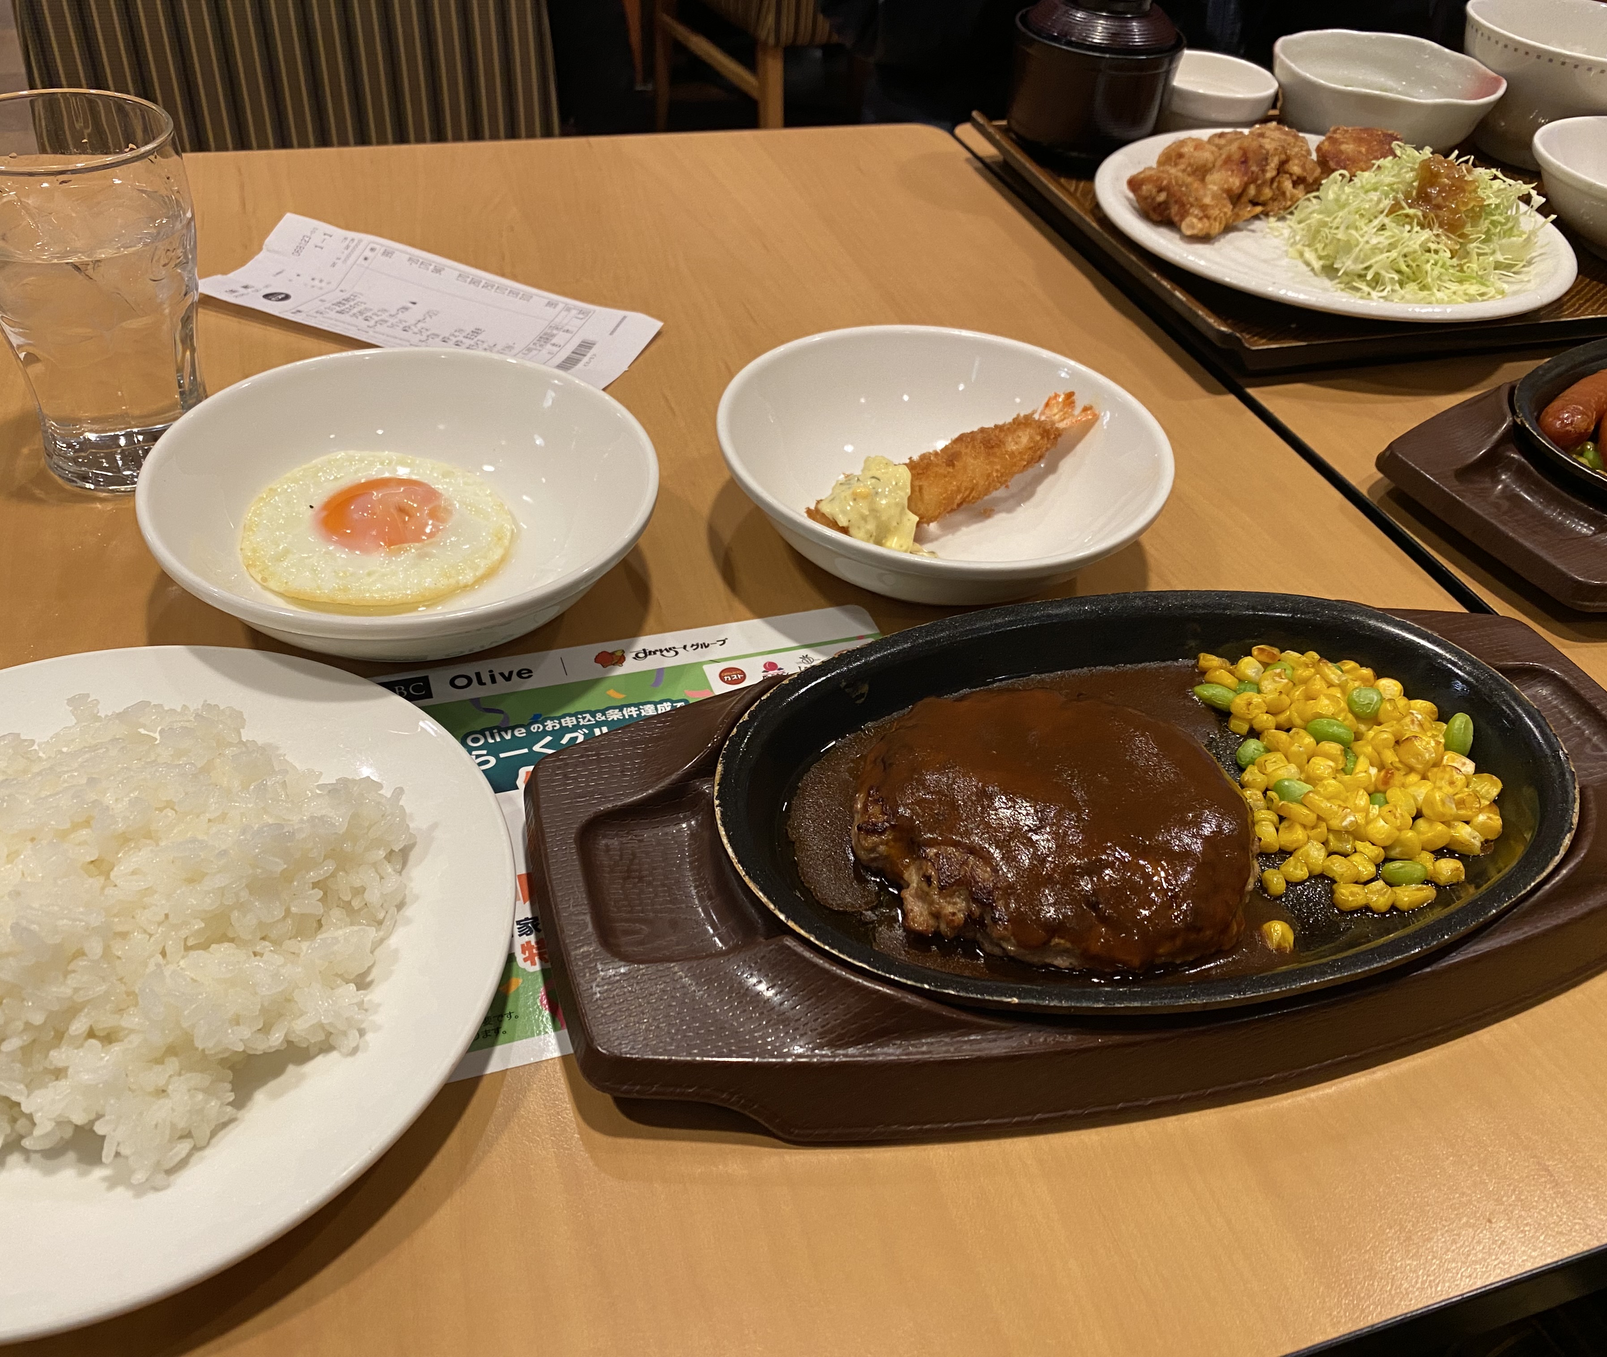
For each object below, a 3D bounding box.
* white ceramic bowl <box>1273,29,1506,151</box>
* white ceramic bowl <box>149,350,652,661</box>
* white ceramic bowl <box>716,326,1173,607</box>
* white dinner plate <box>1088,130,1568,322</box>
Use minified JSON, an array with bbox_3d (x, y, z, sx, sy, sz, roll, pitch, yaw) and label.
[{"bbox_3d":[0.348,-0.346,0.826,0.137,0.050,0.137,-9,43,-17],"label":"white ceramic bowl"},{"bbox_3d":[-0.127,-0.049,0.447,0.159,0.048,0.159,-9,43,-17],"label":"white ceramic bowl"},{"bbox_3d":[0.048,-0.068,0.491,0.159,0.048,0.159,4,41,-3],"label":"white ceramic bowl"},{"bbox_3d":[0.266,-0.227,0.699,0.239,0.026,0.239,4,41,-3],"label":"white dinner plate"}]

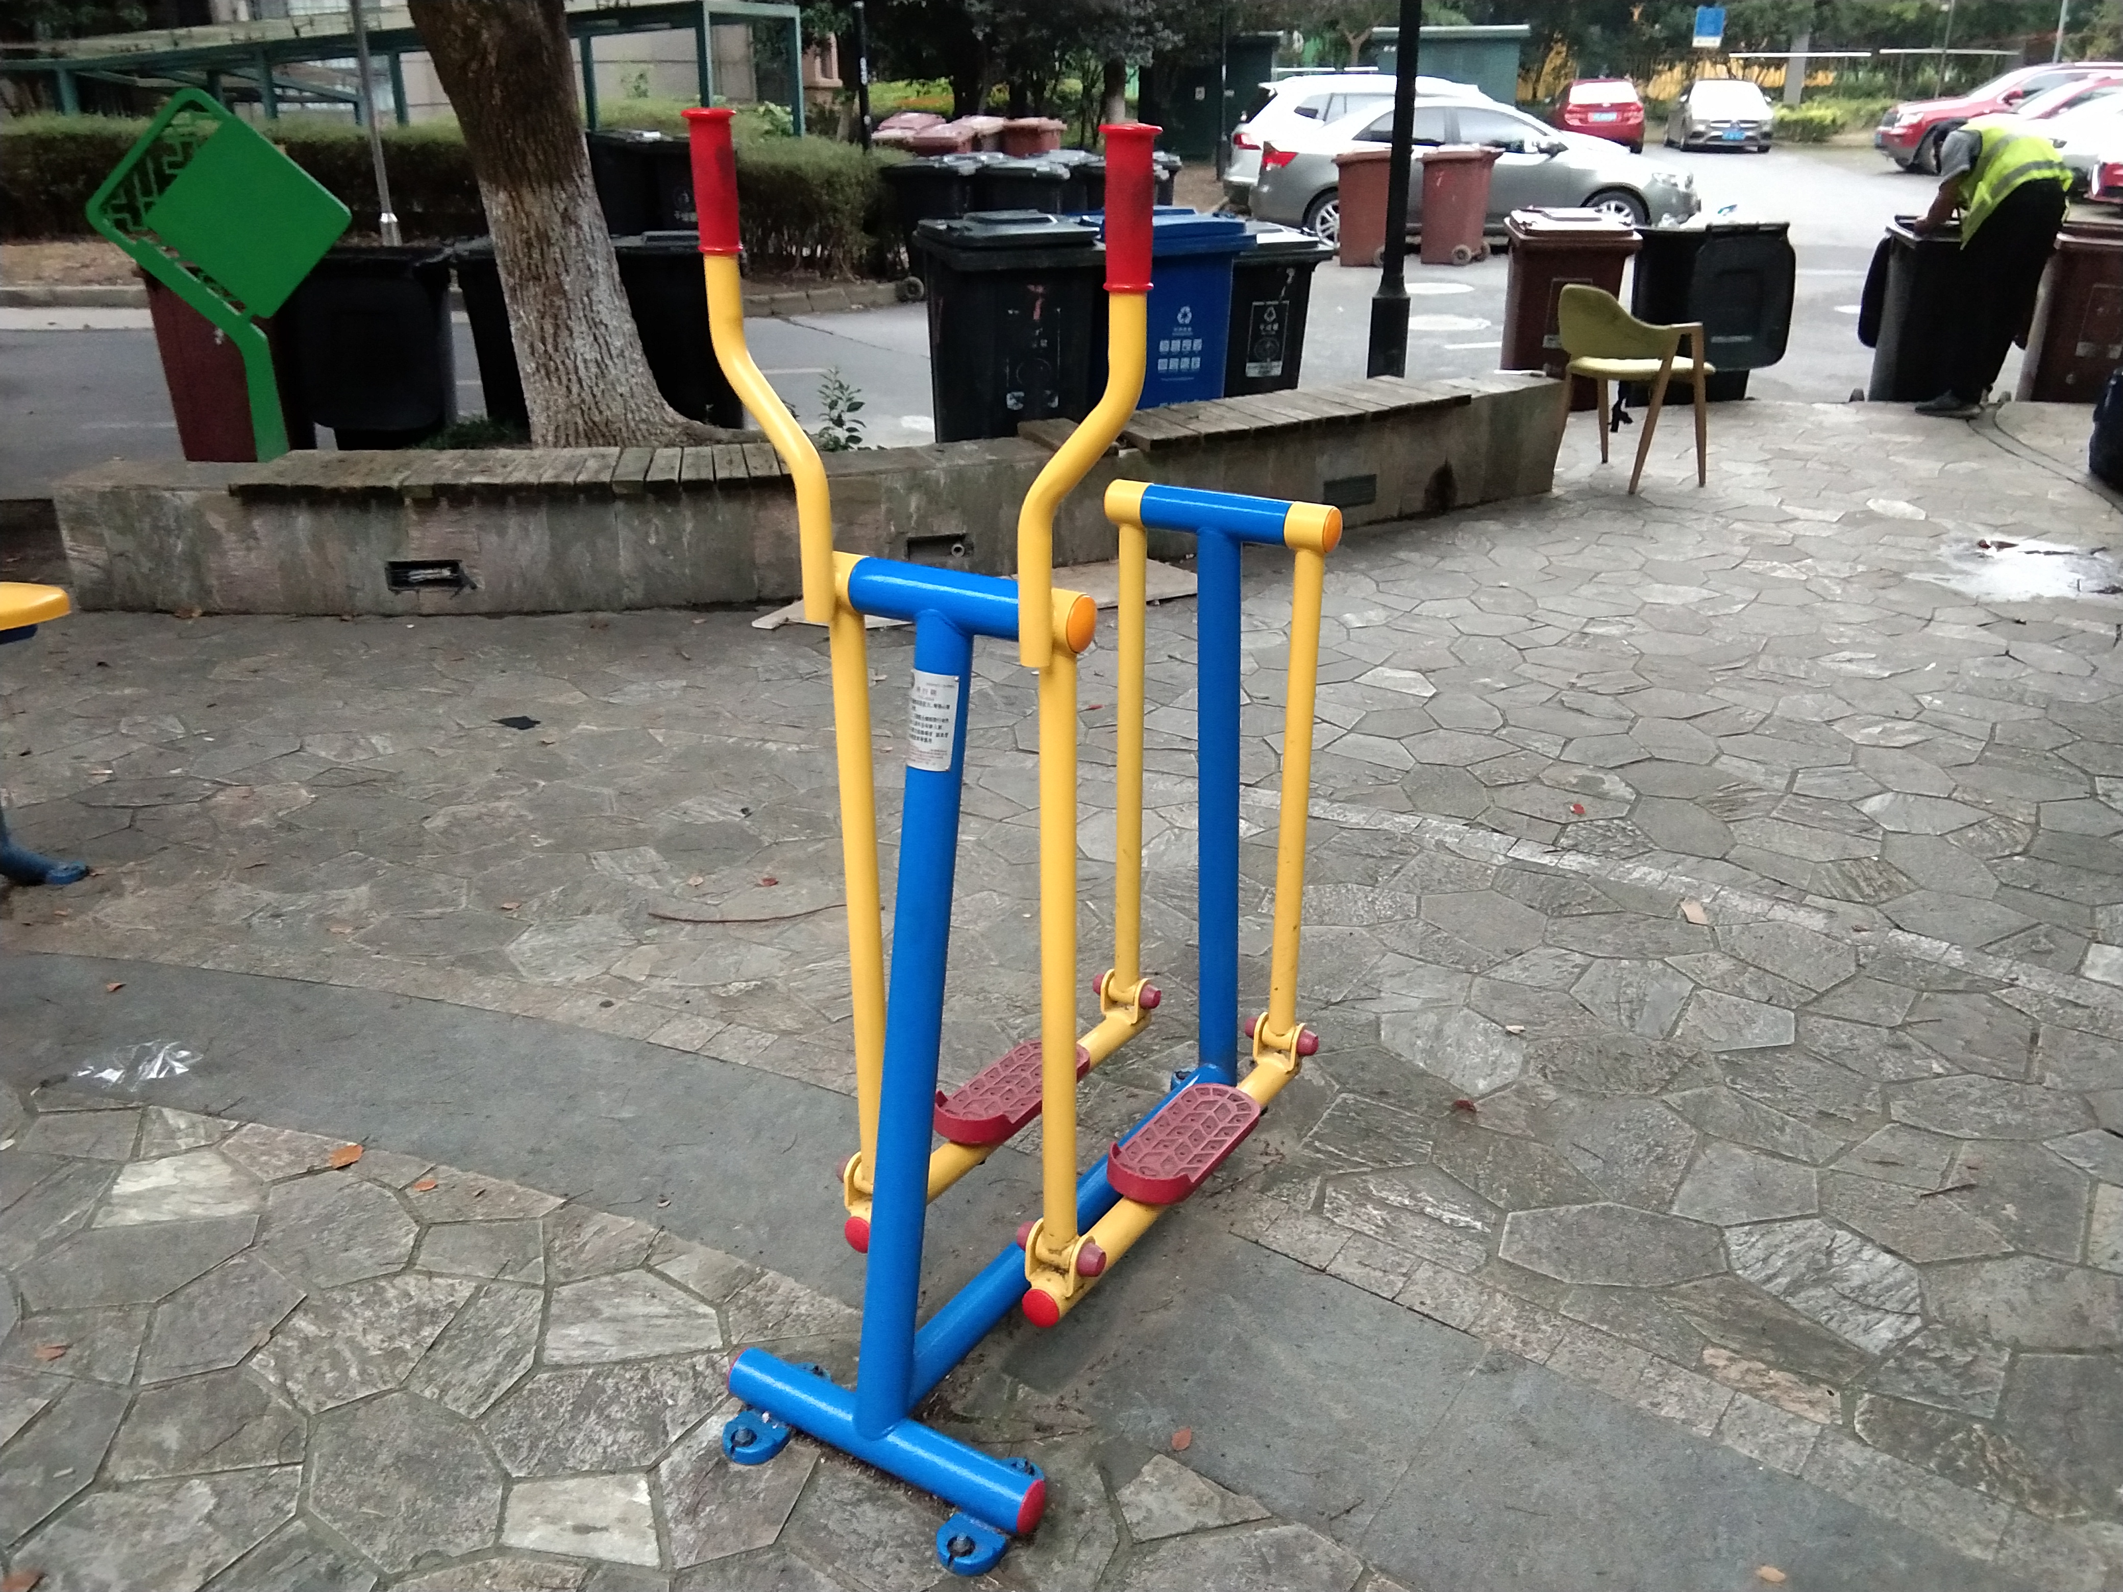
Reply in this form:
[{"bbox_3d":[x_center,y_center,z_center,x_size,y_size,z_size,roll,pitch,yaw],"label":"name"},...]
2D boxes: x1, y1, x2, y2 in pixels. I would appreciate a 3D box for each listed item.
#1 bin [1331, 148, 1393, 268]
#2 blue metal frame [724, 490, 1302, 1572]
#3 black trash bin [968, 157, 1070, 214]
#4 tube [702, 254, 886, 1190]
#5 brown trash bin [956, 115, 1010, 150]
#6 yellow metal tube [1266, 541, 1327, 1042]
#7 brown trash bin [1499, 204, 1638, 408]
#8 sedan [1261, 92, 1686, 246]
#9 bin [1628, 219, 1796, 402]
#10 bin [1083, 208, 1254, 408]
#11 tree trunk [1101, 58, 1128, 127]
[{"bbox_3d":[2.684,-5.103,16.500,0.580,0.970,0.490,16,27,35],"label":"bin"},{"bbox_3d":[0.020,0.155,2.350,0.420,1.040,1.060,12,25,27],"label":"blue metal frame"},{"bbox_3d":[-0.316,-4.132,13.929,0.730,1.060,0.580,-1,21,-3],"label":"black trash bin"},{"bbox_3d":[-0.306,-0.052,2.293,0.161,1.165,0.081,12,25,29],"label":"tube"},{"bbox_3d":[-0.866,-6.682,20.387,0.620,1.000,0.700,-1,22,0],"label":"brown trash bin"},{"bbox_3d":[0.337,0.018,2.711,0.038,0.726,0.038,12,21,29],"label":"yellow metal tube"},{"bbox_3d":[2.697,-2.591,10.180,0.640,0.960,0.680,2,22,6],"label":"brown trash bin"},{"bbox_3d":[4.121,-6.152,18.739,4.500,1.460,1.780,0,21,-1],"label":"sedan"},{"bbox_3d":[3.186,-2.317,9.400,0.580,1.050,0.720,-3,22,-8],"label":"bin"},{"bbox_3d":[0.442,-2.088,8.609,0.580,1.080,0.730,-8,22,-20],"label":"bin"},{"bbox_3d":[0.780,-9.920,27.500,0.300,1.700,0.300,0,22,0],"label":"tree trunk"}]

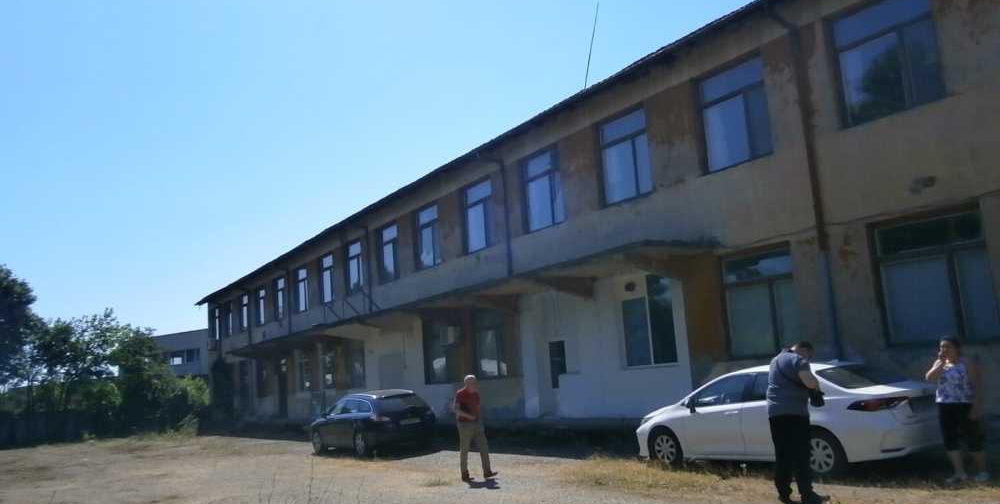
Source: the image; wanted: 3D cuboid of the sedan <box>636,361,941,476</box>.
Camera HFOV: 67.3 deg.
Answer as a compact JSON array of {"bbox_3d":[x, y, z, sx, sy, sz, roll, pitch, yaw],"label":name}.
[{"bbox_3d":[4.056,2.497,11.340,1.800,1.450,4.630,3,-12,-35],"label":"sedan"}]

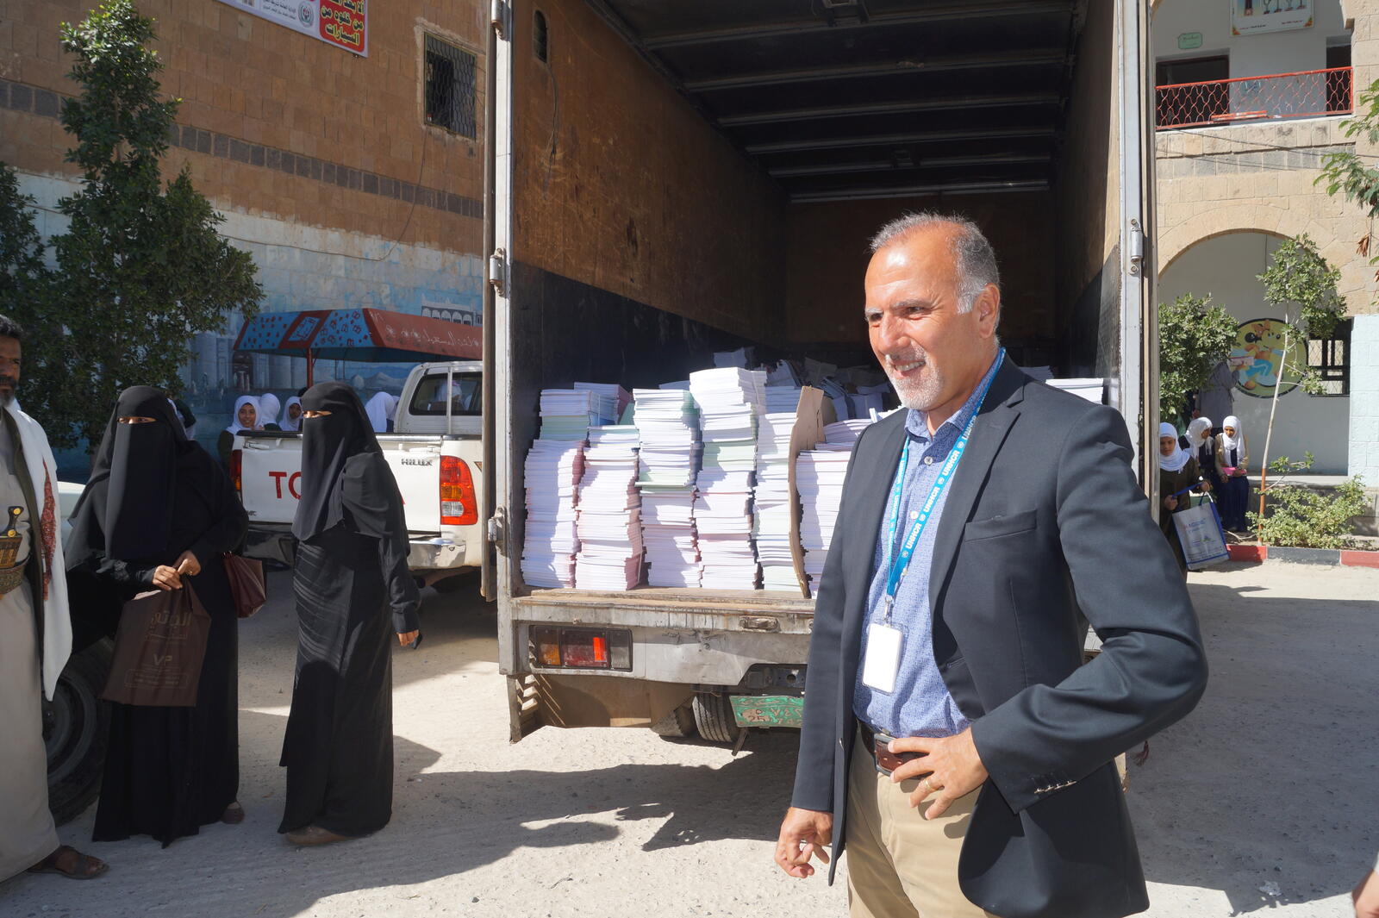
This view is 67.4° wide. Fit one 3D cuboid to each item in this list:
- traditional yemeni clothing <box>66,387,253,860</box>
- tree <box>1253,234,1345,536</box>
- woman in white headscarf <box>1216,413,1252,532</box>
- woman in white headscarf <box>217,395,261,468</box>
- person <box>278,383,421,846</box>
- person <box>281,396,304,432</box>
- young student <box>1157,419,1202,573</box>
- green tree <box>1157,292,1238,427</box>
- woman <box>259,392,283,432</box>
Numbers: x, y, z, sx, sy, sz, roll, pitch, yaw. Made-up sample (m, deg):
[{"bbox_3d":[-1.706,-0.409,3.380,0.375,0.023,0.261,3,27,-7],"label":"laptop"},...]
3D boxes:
[{"bbox_3d":[-1.891,0.538,3.715,0.580,1.587,0.460,1,2,14],"label":"traditional yemeni clothing"},{"bbox_3d":[6.317,-0.706,10.780,0.950,3.246,0.900,0,2,0],"label":"tree"},{"bbox_3d":[5.990,0.185,11.417,0.420,1.333,0.580,0,2,7],"label":"woman in white headscarf"},{"bbox_3d":[-2.962,0.339,6.919,0.440,1.520,0.340,0,2,-9],"label":"woman in white headscarf"},{"bbox_3d":[-1.228,0.528,3.754,0.440,1.604,0.460,-1,3,-30],"label":"person"},{"bbox_3d":[-3.528,0.194,9.215,0.420,1.500,0.320,-1,3,-27],"label":"person"},{"bbox_3d":[4.336,0.391,9.323,0.460,1.431,0.400,1,2,14],"label":"young student"},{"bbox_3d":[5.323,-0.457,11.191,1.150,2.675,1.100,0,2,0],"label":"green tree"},{"bbox_3d":[-3.378,0.216,8.415,0.420,1.500,0.320,0,2,6],"label":"woman"}]

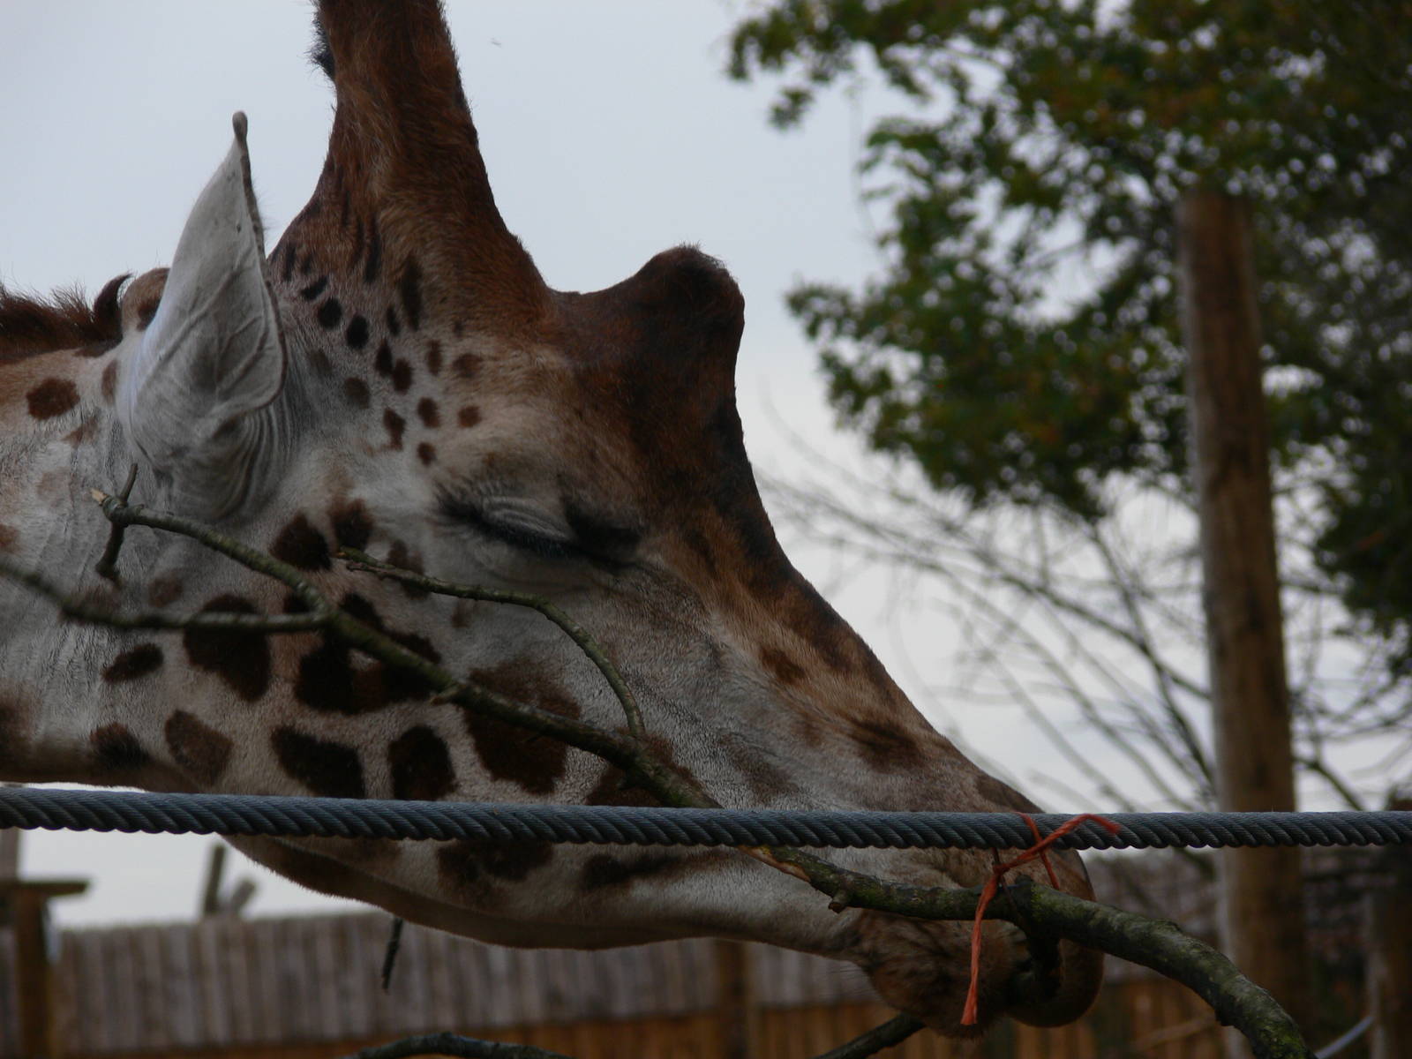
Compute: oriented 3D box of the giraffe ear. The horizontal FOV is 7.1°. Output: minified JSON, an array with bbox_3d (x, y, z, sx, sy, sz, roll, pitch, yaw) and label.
[{"bbox_3d":[-0.291,-0.124,6.600,0.095,0.232,0.075,7,4,37],"label":"giraffe ear"}]

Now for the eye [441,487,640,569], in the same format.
[{"bbox_3d":[-0.097,0.000,6.600,0.117,0.046,0.036,10,-2,-14],"label":"eye"}]

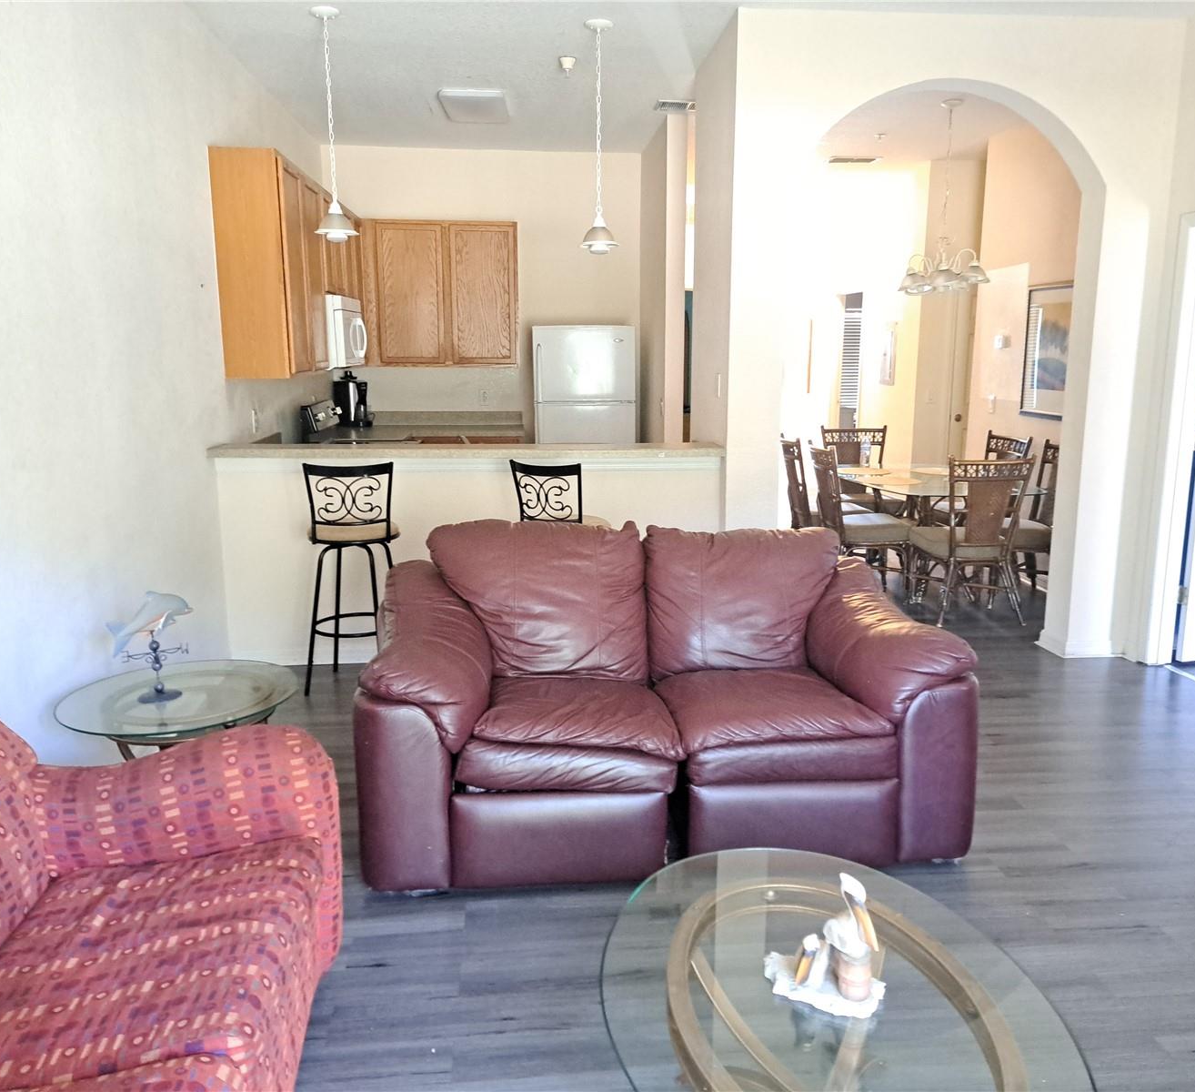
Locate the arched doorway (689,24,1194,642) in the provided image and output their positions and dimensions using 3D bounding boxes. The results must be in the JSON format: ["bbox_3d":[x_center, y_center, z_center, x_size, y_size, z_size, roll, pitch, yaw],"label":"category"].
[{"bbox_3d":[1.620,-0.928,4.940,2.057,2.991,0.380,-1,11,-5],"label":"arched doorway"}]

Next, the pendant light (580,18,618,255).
[{"bbox_3d":[0.006,-1.866,4.646,0.178,1.012,0.178,-1,11,-5],"label":"pendant light"}]

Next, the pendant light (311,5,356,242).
[{"bbox_3d":[-1.196,-1.879,4.537,0.200,0.985,0.200,-1,11,-5],"label":"pendant light"}]

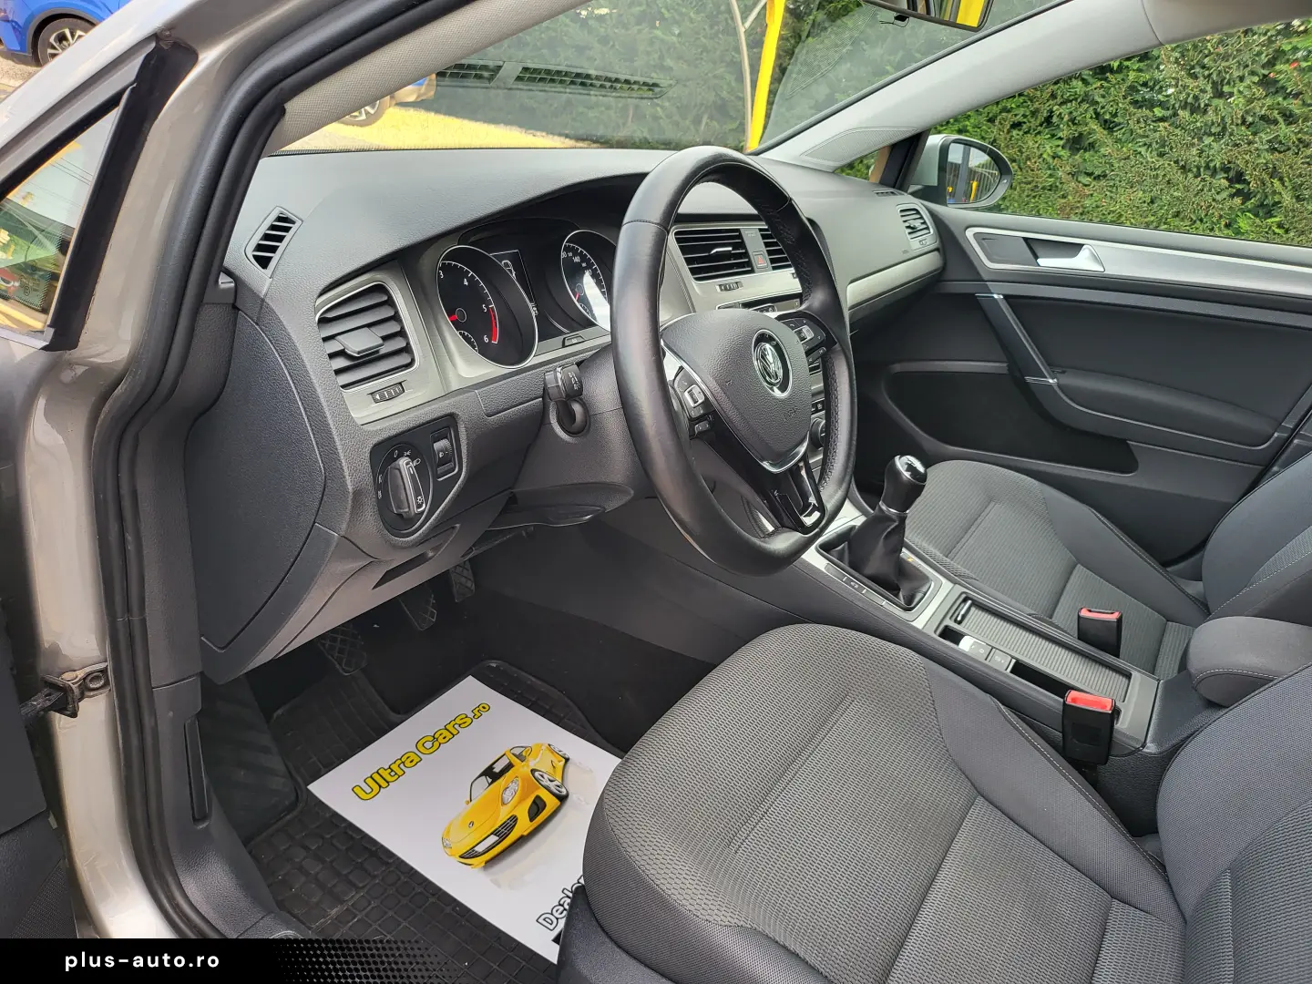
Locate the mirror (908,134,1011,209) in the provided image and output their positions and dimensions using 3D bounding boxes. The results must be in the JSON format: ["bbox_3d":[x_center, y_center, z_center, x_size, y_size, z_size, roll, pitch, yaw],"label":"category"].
[{"bbox_3d":[0.591,-0.646,1.824,0.220,0.140,0.160,-16,31,-41],"label":"mirror"}]

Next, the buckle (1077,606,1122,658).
[{"bbox_3d":[0.570,0.194,1.166,0.048,0.085,0.028,2,18,31],"label":"buckle"}]

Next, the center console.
[{"bbox_3d":[0.380,0.161,1.140,0.500,0.230,0.200,17,25,26],"label":"center console"}]

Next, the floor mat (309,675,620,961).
[{"bbox_3d":[-0.196,0.400,1.198,0.420,0.008,0.297,20,30,27],"label":"floor mat"}]

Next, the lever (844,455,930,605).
[{"bbox_3d":[0.303,0.046,1.131,0.115,0.170,0.085,17,25,26],"label":"lever"}]

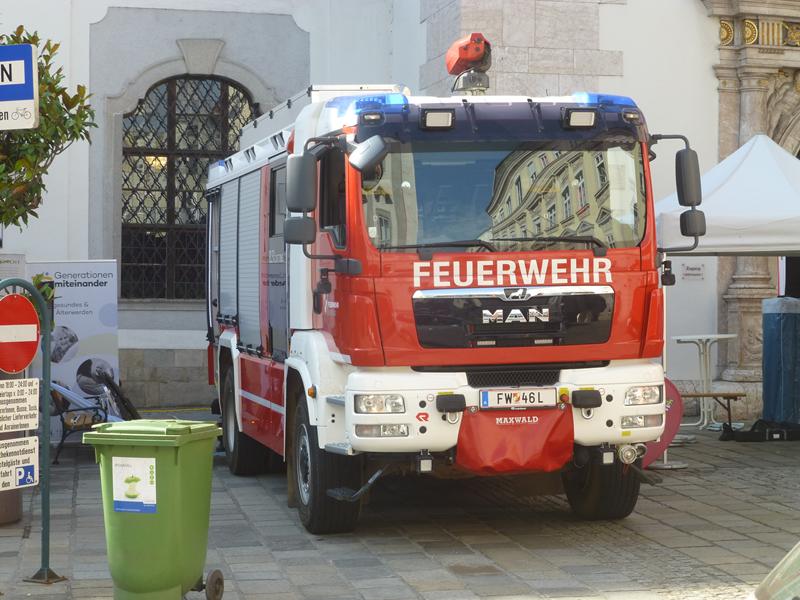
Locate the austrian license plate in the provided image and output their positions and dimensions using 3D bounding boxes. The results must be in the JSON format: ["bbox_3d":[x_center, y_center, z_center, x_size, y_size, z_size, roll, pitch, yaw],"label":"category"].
[{"bbox_3d":[0.782,0.653,12.020,0.525,0.125,0.020,-1,1,-13],"label":"austrian license plate"}]

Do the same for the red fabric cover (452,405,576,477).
[{"bbox_3d":[0.748,0.918,11.930,0.740,0.440,0.260,-1,1,-13],"label":"red fabric cover"}]

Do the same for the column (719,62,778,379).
[{"bbox_3d":[4.396,-0.922,22.900,0.600,3.950,0.520,0,1,-18],"label":"column"}]

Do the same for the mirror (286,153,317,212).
[{"bbox_3d":[-0.649,-0.775,12.150,0.200,0.390,0.120,-1,1,5],"label":"mirror"}]

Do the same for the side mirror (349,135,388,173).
[{"bbox_3d":[-0.207,-0.961,11.980,0.160,0.225,0.100,34,-11,43],"label":"side mirror"}]

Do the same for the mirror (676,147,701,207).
[{"bbox_3d":[2.014,-0.854,12.720,0.185,0.395,0.110,-6,2,-27],"label":"mirror"}]

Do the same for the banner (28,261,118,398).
[{"bbox_3d":[-3.665,0.581,20.400,1.000,2.040,0.120,0,1,5],"label":"banner"}]

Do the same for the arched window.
[{"bbox_3d":[-2.943,-1.651,26.800,2.250,3.270,0.250,0,1,-13],"label":"arched window"}]

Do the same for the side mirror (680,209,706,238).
[{"bbox_3d":[2.045,-0.536,12.720,0.190,0.185,0.110,-6,2,-27],"label":"side mirror"}]

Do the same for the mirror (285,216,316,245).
[{"bbox_3d":[-0.659,-0.463,12.150,0.210,0.185,0.120,-1,1,5],"label":"mirror"}]

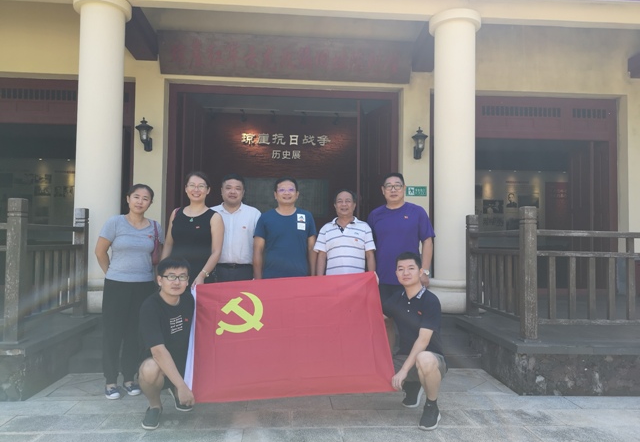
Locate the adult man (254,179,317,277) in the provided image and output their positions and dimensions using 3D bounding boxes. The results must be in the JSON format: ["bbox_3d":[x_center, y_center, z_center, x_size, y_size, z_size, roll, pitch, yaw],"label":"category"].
[{"bbox_3d":[-0.281,0.510,3.949,0.500,1.700,0.290,1,-2,-3],"label":"adult man"}]

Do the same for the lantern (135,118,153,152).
[{"bbox_3d":[-2.416,-1.185,6.874,0.235,0.476,0.270,1,-2,-4],"label":"lantern"}]

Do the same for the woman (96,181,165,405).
[{"bbox_3d":[-1.474,0.527,3.858,0.500,1.630,0.330,1,-2,-13],"label":"woman"}]

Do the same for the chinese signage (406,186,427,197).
[{"bbox_3d":[1.408,-0.428,7.254,0.309,0.143,0.020,1,-2,-4],"label":"chinese signage"}]

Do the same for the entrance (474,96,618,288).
[{"bbox_3d":[3.073,-0.422,7.553,2.957,3.037,0.270,1,-2,-4],"label":"entrance"}]

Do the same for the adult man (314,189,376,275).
[{"bbox_3d":[0.207,0.539,4.210,0.500,1.606,0.300,1,-2,2],"label":"adult man"}]

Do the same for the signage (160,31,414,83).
[{"bbox_3d":[-0.466,-2.381,7.300,3.660,0.590,0.080,0,20,-4],"label":"signage"}]

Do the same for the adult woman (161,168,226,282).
[{"bbox_3d":[-0.954,0.490,3.779,0.470,1.710,0.320,1,-2,-6],"label":"adult woman"}]

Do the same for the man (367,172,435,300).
[{"bbox_3d":[0.648,0.488,4.020,0.530,1.770,0.310,0,-2,10],"label":"man"}]

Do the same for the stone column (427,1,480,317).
[{"bbox_3d":[1.607,-0.686,5.964,0.680,3.480,0.680,1,-2,-4],"label":"stone column"}]

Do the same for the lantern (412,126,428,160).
[{"bbox_3d":[1.442,-1.112,7.156,0.217,0.448,0.270,1,-2,-4],"label":"lantern"}]

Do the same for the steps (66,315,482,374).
[{"bbox_3d":[-0.359,1.171,4.804,3.673,0.374,0.680,1,-2,-4],"label":"steps"}]

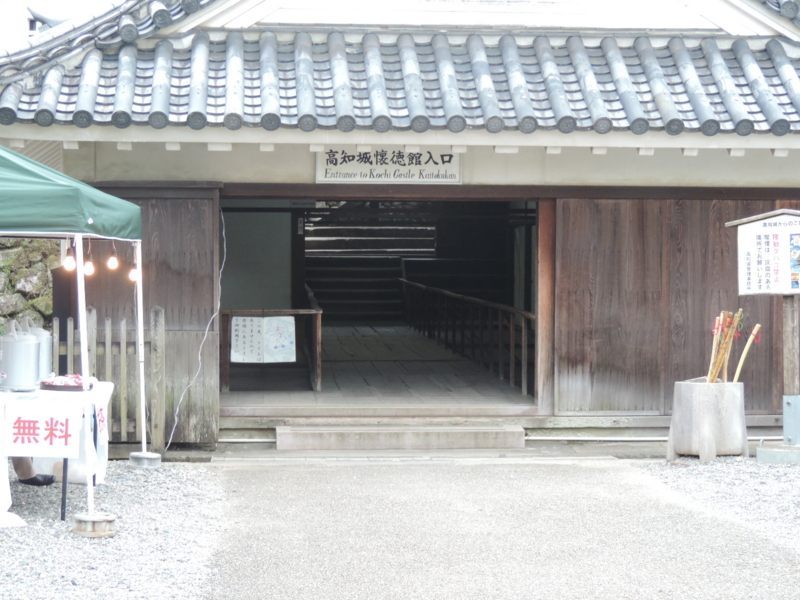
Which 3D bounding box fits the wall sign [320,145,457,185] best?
[{"bbox_3d":[-0.089,-1.160,14.700,1.240,0.360,0.050,0,2,-5],"label":"wall sign"}]

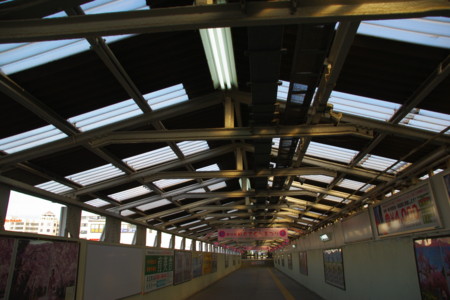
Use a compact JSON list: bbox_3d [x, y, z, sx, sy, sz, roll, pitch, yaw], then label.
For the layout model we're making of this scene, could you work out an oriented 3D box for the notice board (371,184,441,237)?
[{"bbox_3d":[3.164,1.191,6.131,0.050,0.676,2.544,-2,-18,5],"label":"notice board"}]

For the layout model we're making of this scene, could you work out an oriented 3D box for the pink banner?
[{"bbox_3d":[1.170,3.538,14.148,2.880,0.480,0.040,-2,-18,5],"label":"pink banner"}]

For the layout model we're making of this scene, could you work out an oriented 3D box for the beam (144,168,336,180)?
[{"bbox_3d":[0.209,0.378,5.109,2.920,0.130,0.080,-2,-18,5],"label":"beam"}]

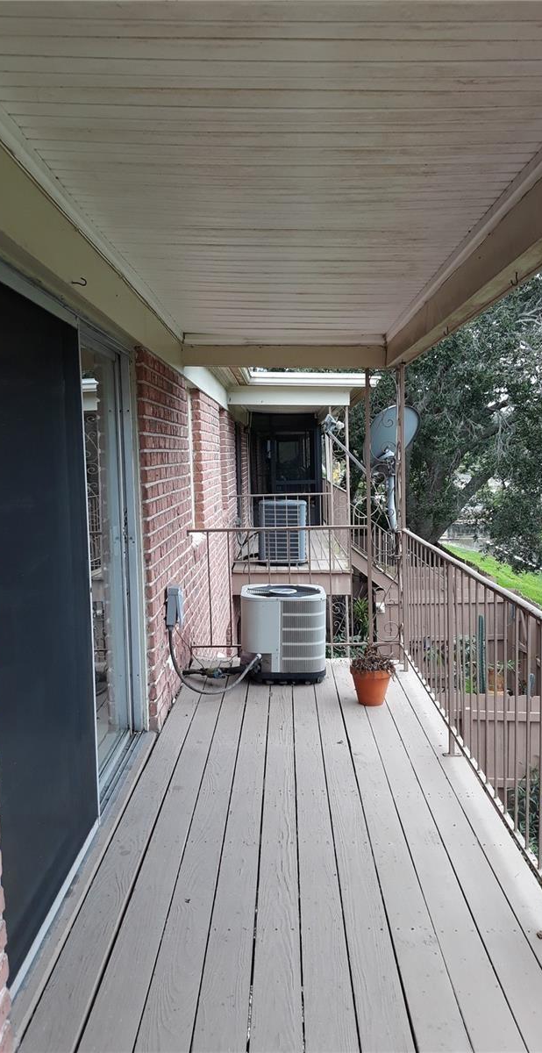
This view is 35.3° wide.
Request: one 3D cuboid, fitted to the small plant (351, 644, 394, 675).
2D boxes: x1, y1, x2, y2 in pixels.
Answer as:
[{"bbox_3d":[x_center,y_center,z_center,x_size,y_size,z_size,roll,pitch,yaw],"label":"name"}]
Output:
[{"bbox_3d":[0.626,0.801,5.236,0.263,0.146,0.247,0,5,1],"label":"small plant"}]

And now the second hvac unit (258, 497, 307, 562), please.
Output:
[{"bbox_3d":[0.170,0.076,12.084,0.672,0.884,0.672,0,5,1],"label":"second hvac unit"}]

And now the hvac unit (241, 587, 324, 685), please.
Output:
[{"bbox_3d":[0.090,0.741,5.983,0.596,0.572,0.596,0,5,1],"label":"hvac unit"}]

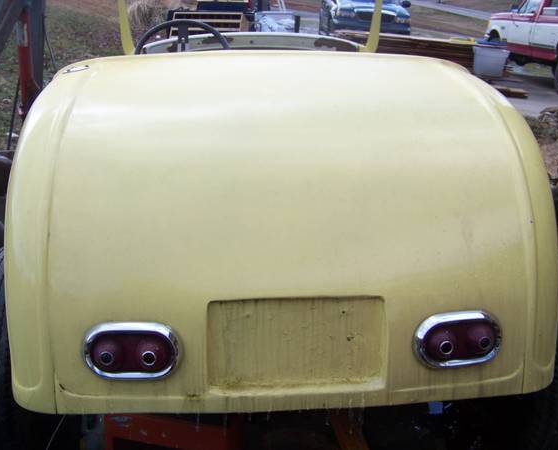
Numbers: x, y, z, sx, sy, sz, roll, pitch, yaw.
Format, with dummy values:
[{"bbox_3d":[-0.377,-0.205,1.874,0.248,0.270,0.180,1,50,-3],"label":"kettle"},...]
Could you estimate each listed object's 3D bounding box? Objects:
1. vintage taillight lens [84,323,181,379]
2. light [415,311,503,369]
[{"bbox_3d":[-0.284,0.247,1.205,0.190,0.112,0.050,0,10,0],"label":"vintage taillight lens"},{"bbox_3d":[0.363,0.234,1.250,0.190,0.112,0.050,-4,11,-10],"label":"light"}]

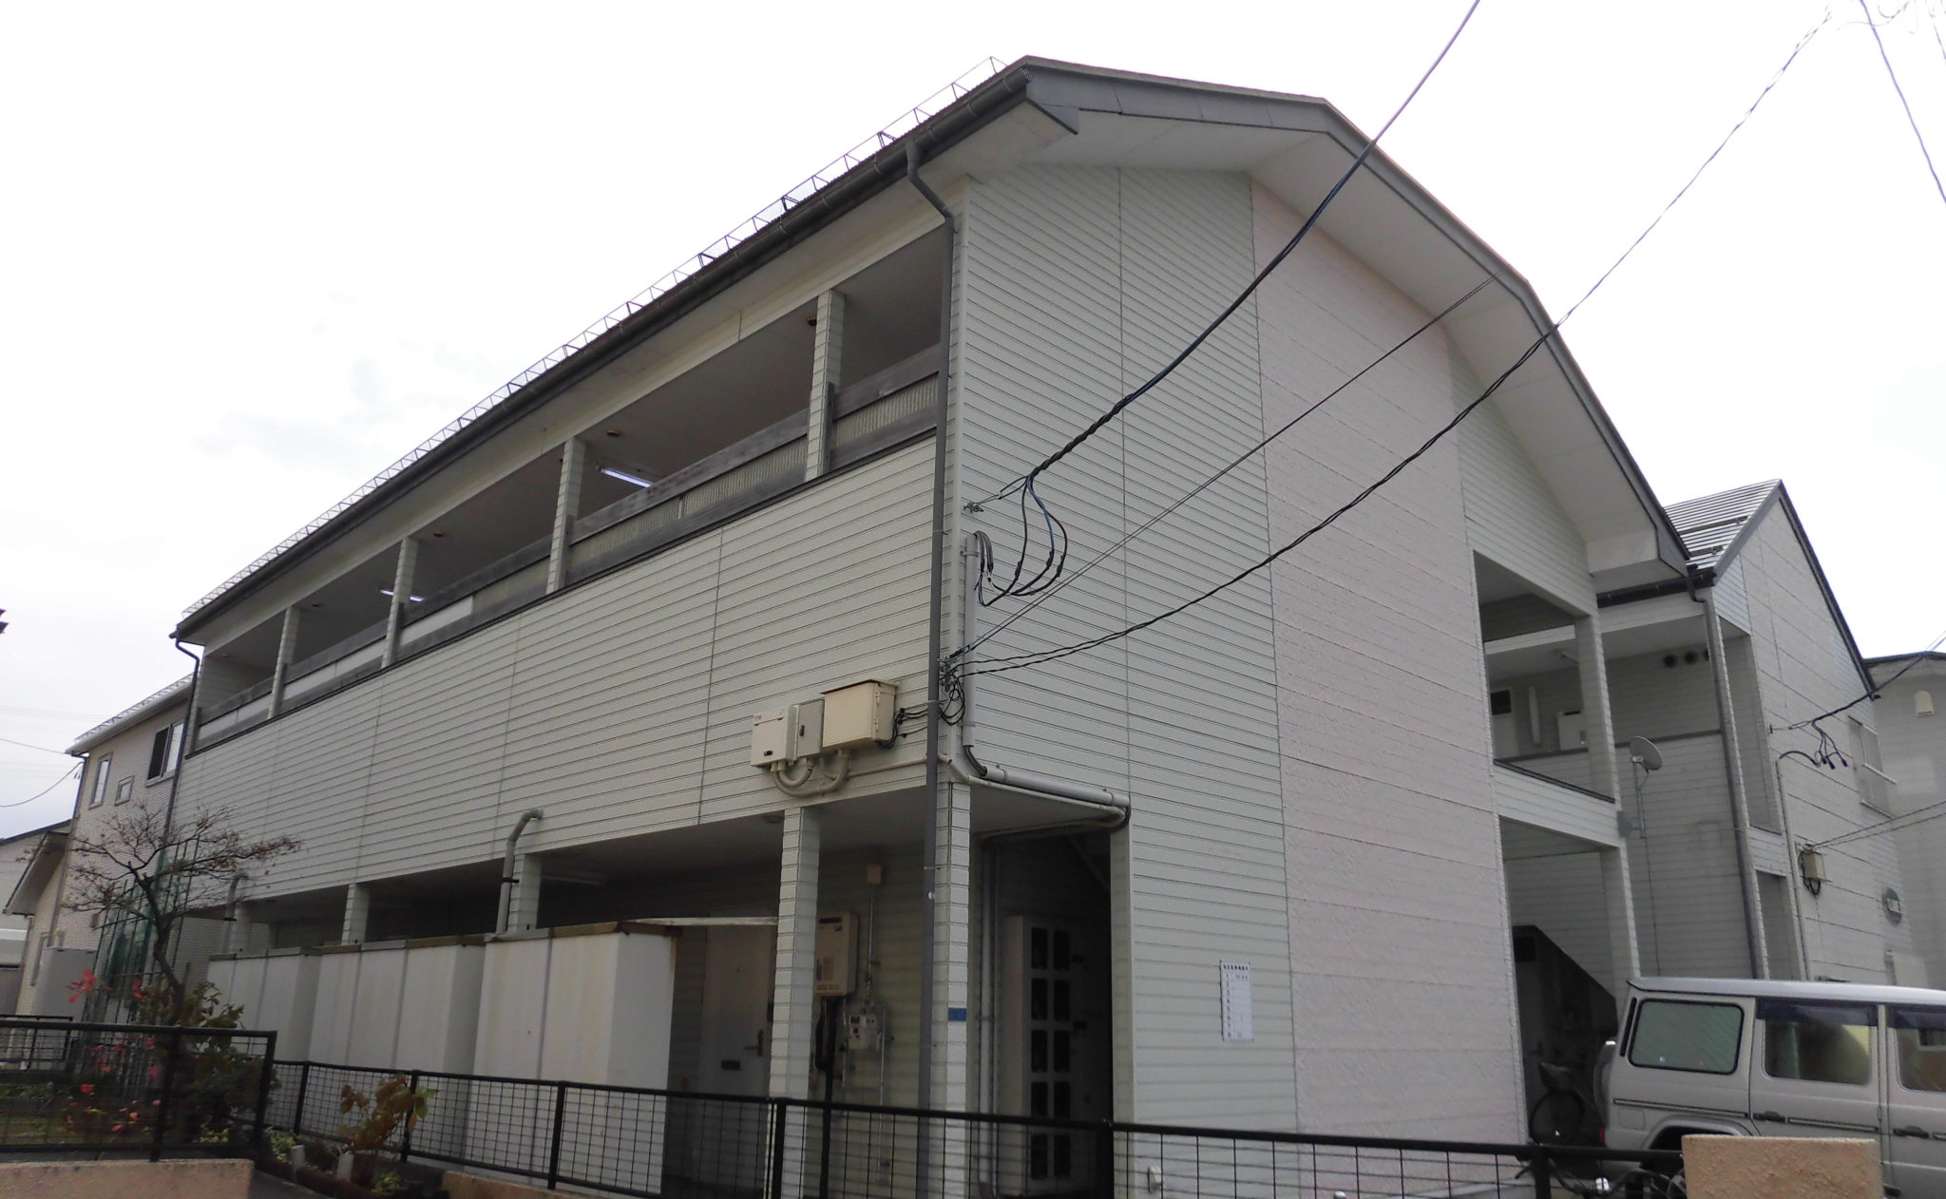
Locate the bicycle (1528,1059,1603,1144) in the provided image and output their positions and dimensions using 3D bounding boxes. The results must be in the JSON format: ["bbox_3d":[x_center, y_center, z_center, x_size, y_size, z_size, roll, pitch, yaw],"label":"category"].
[{"bbox_3d":[6.704,5.348,14.281,0.550,1.000,1.700,18,-25,-41],"label":"bicycle"}]

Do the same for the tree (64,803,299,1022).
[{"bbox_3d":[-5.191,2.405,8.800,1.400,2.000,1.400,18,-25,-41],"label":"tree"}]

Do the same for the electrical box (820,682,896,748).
[{"bbox_3d":[-0.603,0.620,7.088,0.155,0.299,0.410,18,-25,-41],"label":"electrical box"}]

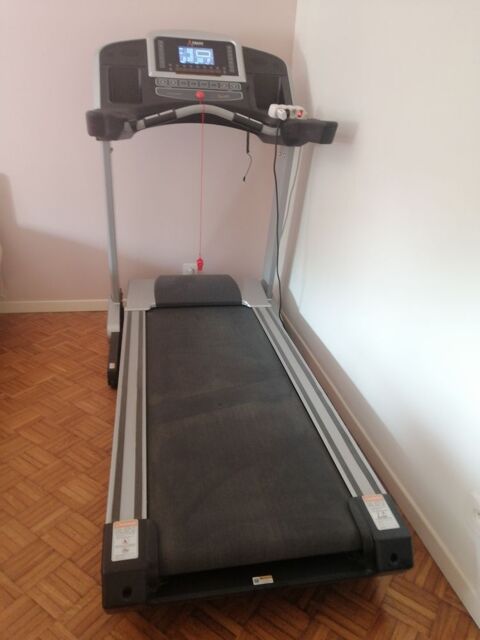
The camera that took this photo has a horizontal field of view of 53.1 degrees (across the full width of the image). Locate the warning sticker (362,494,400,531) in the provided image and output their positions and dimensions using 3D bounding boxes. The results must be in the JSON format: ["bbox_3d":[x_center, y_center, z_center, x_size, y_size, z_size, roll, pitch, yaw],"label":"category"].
[{"bbox_3d":[0.353,0.479,1.201,0.055,0.003,0.109,-2,27,-11],"label":"warning sticker"}]

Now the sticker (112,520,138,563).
[{"bbox_3d":[-0.258,0.497,1.085,0.056,0.003,0.109,-2,27,-11],"label":"sticker"}]

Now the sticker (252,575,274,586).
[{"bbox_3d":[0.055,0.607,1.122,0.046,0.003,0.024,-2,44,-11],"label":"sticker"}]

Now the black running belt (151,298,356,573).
[{"bbox_3d":[-0.069,0.250,1.754,0.508,0.050,1.454,-2,24,-11],"label":"black running belt"}]

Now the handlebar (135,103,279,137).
[{"bbox_3d":[-0.137,-0.806,1.929,0.553,0.103,0.150,-2,24,-11],"label":"handlebar"}]

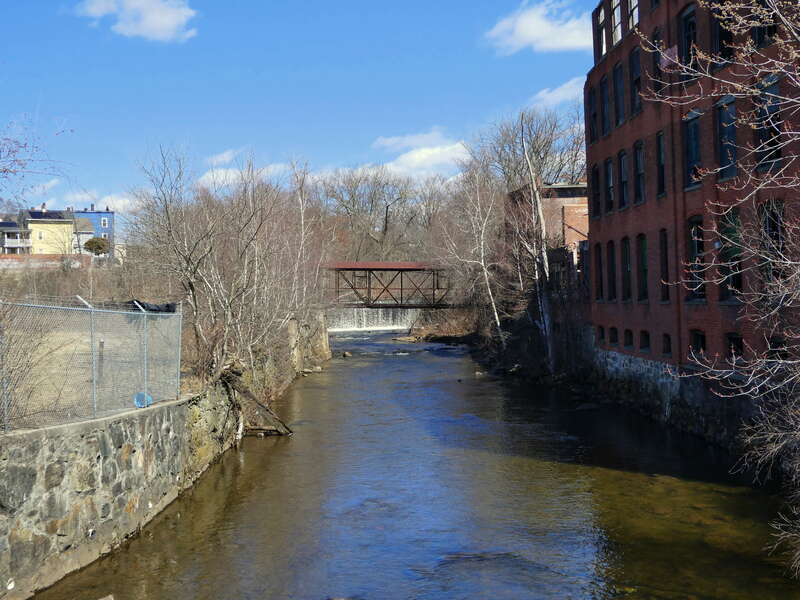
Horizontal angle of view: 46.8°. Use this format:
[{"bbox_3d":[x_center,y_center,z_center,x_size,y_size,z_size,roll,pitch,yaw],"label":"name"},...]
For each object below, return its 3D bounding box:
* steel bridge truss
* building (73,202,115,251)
[{"bbox_3d":[-1.120,-1.550,99.000,13.200,4.800,3.000,0,0,0],"label":"steel bridge truss"},{"bbox_3d":[-58.780,-13.590,177.000,8.600,9.600,10.500,0,0,-19],"label":"building"}]

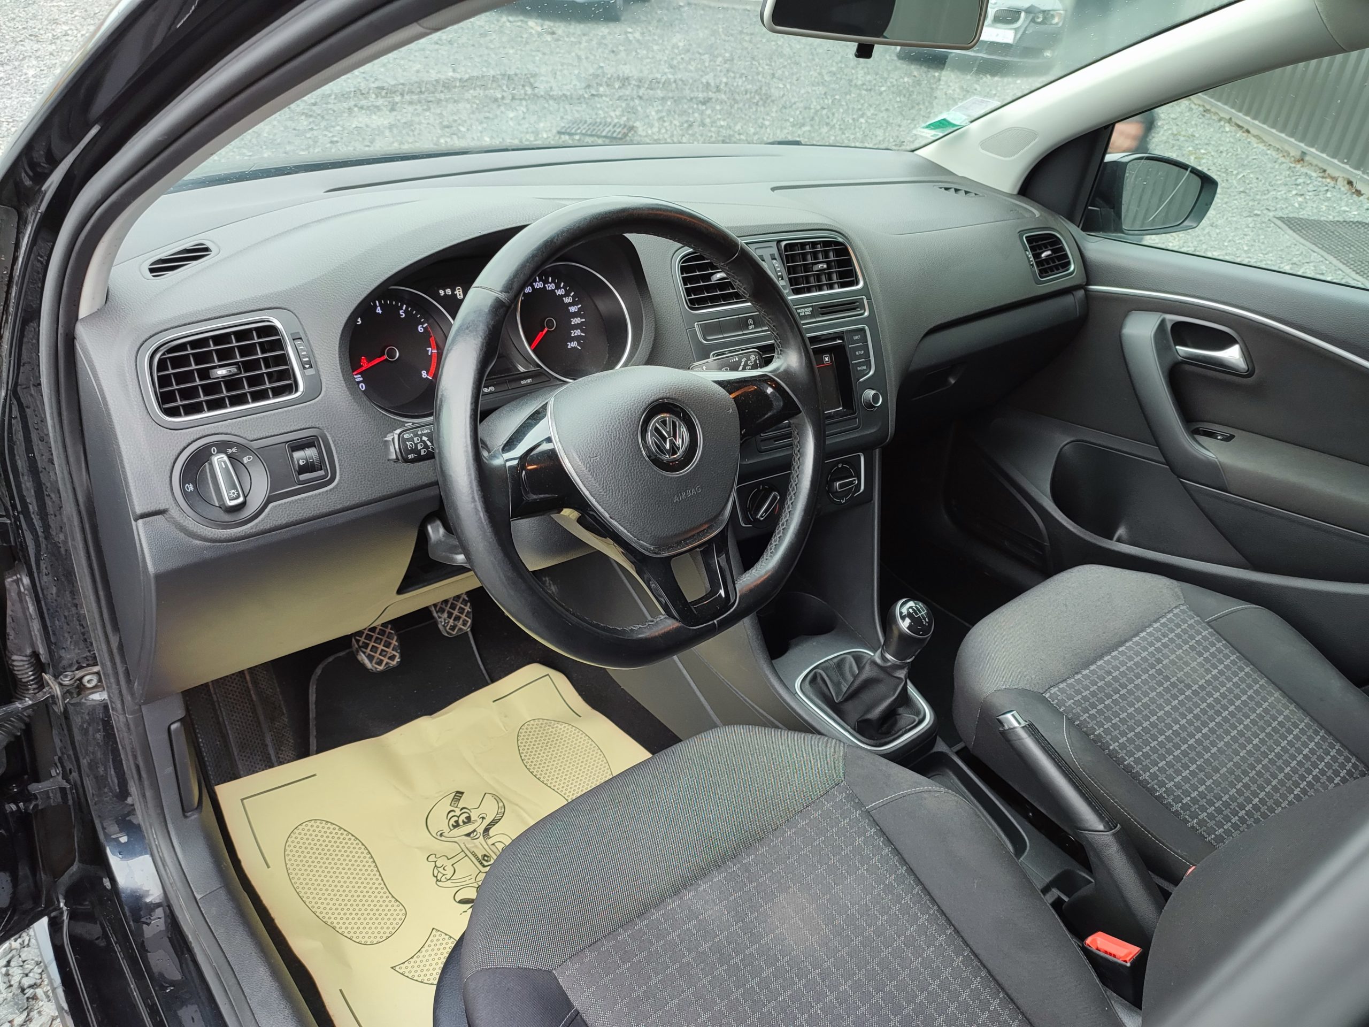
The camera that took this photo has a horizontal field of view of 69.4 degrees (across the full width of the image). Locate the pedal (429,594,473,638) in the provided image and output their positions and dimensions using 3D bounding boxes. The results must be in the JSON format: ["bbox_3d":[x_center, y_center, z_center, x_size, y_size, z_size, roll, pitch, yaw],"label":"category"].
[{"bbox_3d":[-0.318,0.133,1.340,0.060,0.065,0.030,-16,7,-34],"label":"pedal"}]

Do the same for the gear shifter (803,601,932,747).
[{"bbox_3d":[0.227,0.156,1.161,0.100,0.165,0.120,-16,35,-34],"label":"gear shifter"}]

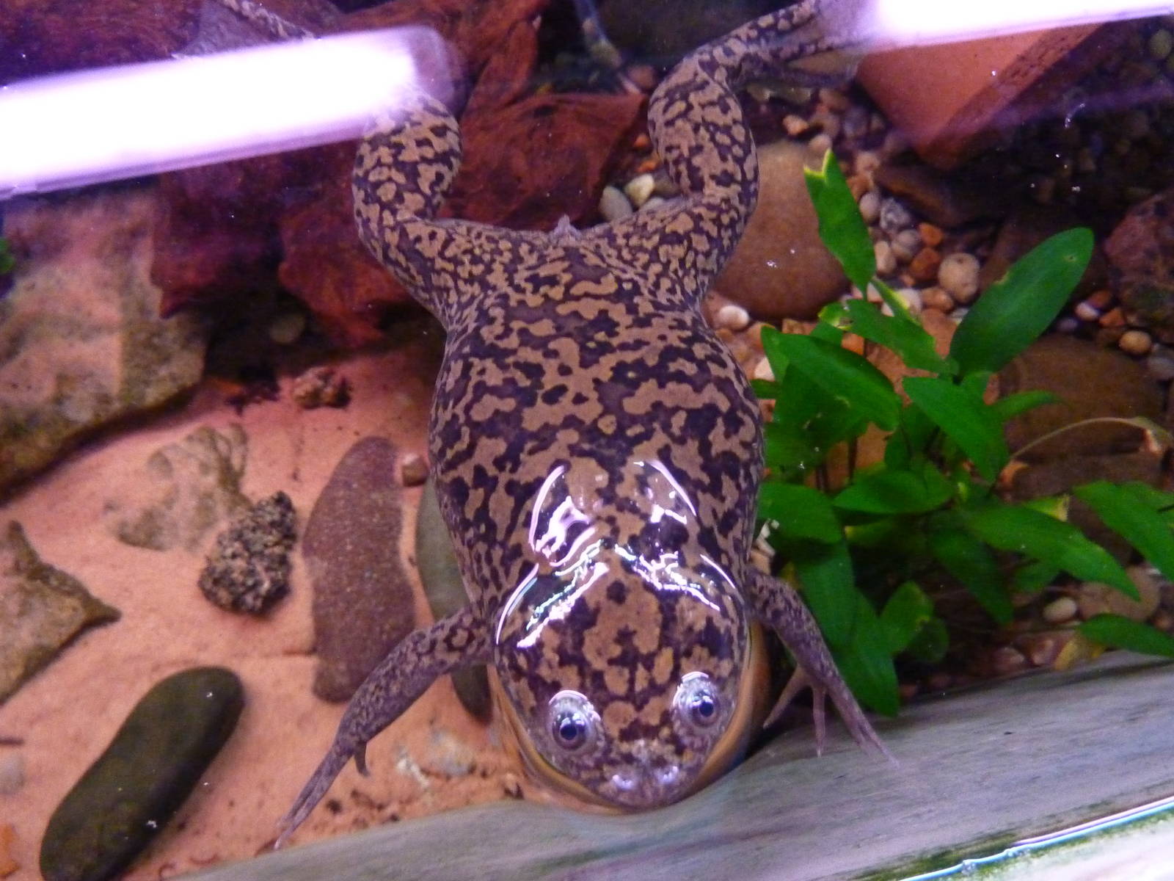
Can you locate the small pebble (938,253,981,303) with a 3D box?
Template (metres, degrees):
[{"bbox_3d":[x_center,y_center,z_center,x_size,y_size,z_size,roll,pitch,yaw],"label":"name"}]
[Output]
[{"bbox_3d":[0.170,-0.074,0.387,0.018,0.017,0.024,0,73,-2],"label":"small pebble"}]

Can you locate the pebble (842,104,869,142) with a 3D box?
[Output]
[{"bbox_3d":[0.124,-0.147,0.392,0.013,0.012,0.018,0,68,-1],"label":"pebble"}]

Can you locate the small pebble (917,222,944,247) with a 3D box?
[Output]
[{"bbox_3d":[0.161,-0.096,0.397,0.011,0.009,0.012,0,73,-2],"label":"small pebble"}]

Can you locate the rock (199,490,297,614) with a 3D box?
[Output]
[{"bbox_3d":[-0.134,0.044,0.337,0.033,0.025,0.051,24,74,5],"label":"rock"}]

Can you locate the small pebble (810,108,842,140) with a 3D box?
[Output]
[{"bbox_3d":[0.116,-0.153,0.412,0.015,0.012,0.016,0,73,-2],"label":"small pebble"}]

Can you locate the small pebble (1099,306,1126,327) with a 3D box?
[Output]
[{"bbox_3d":[0.241,-0.057,0.388,0.011,0.008,0.010,0,73,-2],"label":"small pebble"}]

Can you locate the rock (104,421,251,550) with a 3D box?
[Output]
[{"bbox_3d":[-0.157,0.018,0.326,0.056,0.012,0.053,0,68,-1],"label":"rock"}]

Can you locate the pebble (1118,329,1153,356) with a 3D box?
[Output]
[{"bbox_3d":[0.228,-0.041,0.353,0.013,0.009,0.012,0,68,-1],"label":"pebble"}]

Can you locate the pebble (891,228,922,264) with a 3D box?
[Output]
[{"bbox_3d":[0.139,-0.084,0.368,0.013,0.011,0.017,0,68,-1],"label":"pebble"}]

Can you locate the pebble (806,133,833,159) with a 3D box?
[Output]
[{"bbox_3d":[0.107,-0.135,0.388,0.012,0.009,0.012,19,69,6],"label":"pebble"}]

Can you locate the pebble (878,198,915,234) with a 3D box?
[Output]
[{"bbox_3d":[0.145,-0.105,0.397,0.017,0.014,0.018,0,73,-2],"label":"pebble"}]

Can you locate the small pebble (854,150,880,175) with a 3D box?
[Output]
[{"bbox_3d":[0.135,-0.133,0.407,0.012,0.010,0.012,0,73,-2],"label":"small pebble"}]

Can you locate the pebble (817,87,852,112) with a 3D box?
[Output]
[{"bbox_3d":[0.122,-0.168,0.417,0.017,0.011,0.011,0,73,-2],"label":"pebble"}]

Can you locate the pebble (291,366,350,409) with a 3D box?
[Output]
[{"bbox_3d":[-0.107,-0.021,0.341,0.023,0.014,0.018,0,68,-1],"label":"pebble"}]

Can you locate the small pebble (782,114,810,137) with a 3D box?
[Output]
[{"bbox_3d":[0.102,-0.153,0.412,0.013,0.010,0.011,0,73,-2],"label":"small pebble"}]

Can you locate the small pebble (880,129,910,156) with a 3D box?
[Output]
[{"bbox_3d":[0.142,-0.137,0.389,0.013,0.010,0.013,0,68,-1],"label":"small pebble"}]

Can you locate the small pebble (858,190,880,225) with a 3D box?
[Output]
[{"bbox_3d":[0.125,-0.103,0.376,0.009,0.010,0.017,0,68,-1],"label":"small pebble"}]

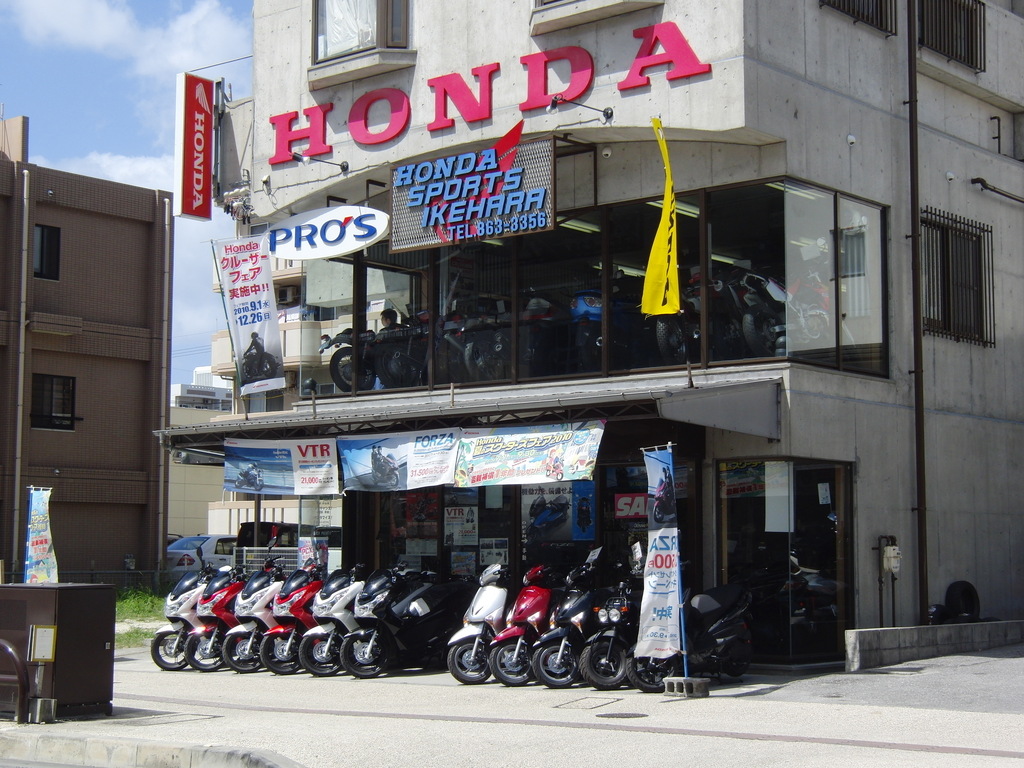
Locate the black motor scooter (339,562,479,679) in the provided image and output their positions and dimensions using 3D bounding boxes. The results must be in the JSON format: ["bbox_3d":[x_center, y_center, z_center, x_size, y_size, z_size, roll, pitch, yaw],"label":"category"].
[{"bbox_3d":[-1.020,2.421,17.048,0.740,1.120,1.910,-4,-7,41],"label":"black motor scooter"}]

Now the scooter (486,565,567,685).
[{"bbox_3d":[0.433,2.344,16.174,0.680,1.120,1.820,-4,-7,41],"label":"scooter"}]

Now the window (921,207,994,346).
[{"bbox_3d":[5.209,-1.233,19.429,0.170,1.460,1.750,-5,-7,40],"label":"window"}]

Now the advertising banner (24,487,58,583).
[{"bbox_3d":[-6.394,2.321,22.511,0.130,1.800,0.570,-4,-7,35],"label":"advertising banner"}]

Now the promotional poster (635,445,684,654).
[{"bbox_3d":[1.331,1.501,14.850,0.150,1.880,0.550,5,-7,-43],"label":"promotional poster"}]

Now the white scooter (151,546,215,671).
[{"bbox_3d":[-3.160,2.420,17.963,0.760,1.280,1.910,-4,-7,41],"label":"white scooter"}]

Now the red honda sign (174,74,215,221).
[{"bbox_3d":[-4.117,-3.033,21.414,0.170,1.840,0.470,-5,-7,40],"label":"red honda sign"}]

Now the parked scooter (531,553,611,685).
[{"bbox_3d":[0.897,2.277,15.795,0.680,1.160,1.830,-5,-8,42],"label":"parked scooter"}]

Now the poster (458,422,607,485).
[{"bbox_3d":[0.170,0.740,17.276,2.020,0.630,0.080,-4,-7,41],"label":"poster"}]

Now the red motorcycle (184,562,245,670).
[{"bbox_3d":[-2.870,2.643,18.759,0.730,1.150,1.910,-5,-8,42],"label":"red motorcycle"}]

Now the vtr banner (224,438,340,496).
[{"bbox_3d":[-2.564,0.913,18.340,1.840,0.620,0.080,-5,-7,40],"label":"vtr banner"}]

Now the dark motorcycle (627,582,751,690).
[{"bbox_3d":[1.602,2.298,15.650,0.700,1.120,1.850,-4,-6,35],"label":"dark motorcycle"}]

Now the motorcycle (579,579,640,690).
[{"bbox_3d":[1.337,2.326,15.701,0.720,1.060,1.840,-5,-8,41],"label":"motorcycle"}]

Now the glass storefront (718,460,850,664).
[{"bbox_3d":[3.028,1.955,18.386,0.930,2.250,1.340,-4,-7,41],"label":"glass storefront"}]

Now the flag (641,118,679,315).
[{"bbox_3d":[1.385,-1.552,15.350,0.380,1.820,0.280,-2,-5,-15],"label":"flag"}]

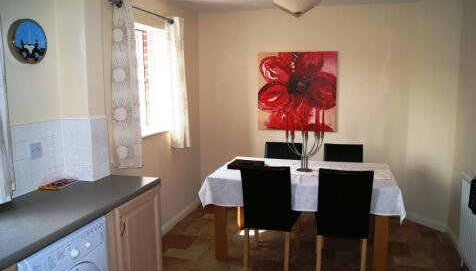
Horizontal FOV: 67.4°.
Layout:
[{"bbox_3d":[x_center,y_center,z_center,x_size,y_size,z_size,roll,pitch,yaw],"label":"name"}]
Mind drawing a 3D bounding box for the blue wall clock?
[{"bbox_3d":[-1.218,-0.543,2.078,0.038,0.248,0.248,2,8,16],"label":"blue wall clock"}]

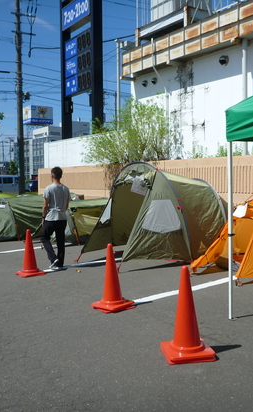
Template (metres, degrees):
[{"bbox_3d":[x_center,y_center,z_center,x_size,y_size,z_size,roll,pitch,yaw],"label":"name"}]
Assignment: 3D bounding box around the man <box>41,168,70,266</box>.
[{"bbox_3d":[-1.243,0.192,7.663,0.520,1.730,0.420,-2,2,-23],"label":"man"}]

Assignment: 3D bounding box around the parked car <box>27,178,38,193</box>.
[{"bbox_3d":[-7.990,-1.864,45.500,4.200,1.550,1.700,-2,3,-36],"label":"parked car"}]

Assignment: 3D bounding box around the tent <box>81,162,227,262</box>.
[{"bbox_3d":[1.062,-0.013,9.454,3.600,1.800,2.450,-2,3,-36],"label":"tent"}]

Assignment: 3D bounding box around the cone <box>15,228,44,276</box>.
[{"bbox_3d":[-1.590,0.755,7.320,0.380,0.715,0.380,-4,3,-34],"label":"cone"}]

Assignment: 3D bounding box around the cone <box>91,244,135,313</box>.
[{"bbox_3d":[-0.165,0.810,5.100,0.380,0.720,0.380,-4,3,-34],"label":"cone"}]

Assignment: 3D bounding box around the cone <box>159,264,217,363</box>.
[{"bbox_3d":[0.490,0.850,3.607,0.380,0.720,0.380,-1,2,-6],"label":"cone"}]

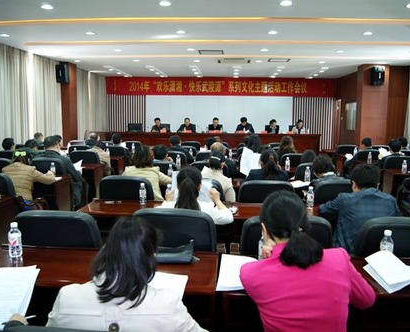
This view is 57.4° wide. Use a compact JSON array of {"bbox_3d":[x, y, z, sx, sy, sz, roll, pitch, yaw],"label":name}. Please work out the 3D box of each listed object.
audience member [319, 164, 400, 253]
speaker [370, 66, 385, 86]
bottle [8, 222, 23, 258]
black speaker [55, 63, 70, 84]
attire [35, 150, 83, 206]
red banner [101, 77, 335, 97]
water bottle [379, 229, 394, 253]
[{"bbox_3d":[1.113,0.576,2.750,0.550,1.160,0.680,1,6,-1],"label":"audience member"},{"bbox_3d":[3.897,-2.024,8.470,0.290,0.470,0.280,1,11,4],"label":"speaker"},{"bbox_3d":[-0.987,0.388,1.950,0.066,0.190,0.066,1,7,4],"label":"bottle"},{"bbox_3d":[-3.417,-2.215,8.998,0.290,0.480,0.290,0,12,4],"label":"black speaker"},{"bbox_3d":[-2.040,0.193,5.250,0.500,0.780,0.500,2,7,9],"label":"attire"},{"bbox_3d":[0.476,-2.611,12.300,7.550,0.620,0.050,1,7,4],"label":"red banner"},{"bbox_3d":[0.918,0.414,1.894,0.062,0.178,0.062,1,7,4],"label":"water bottle"}]

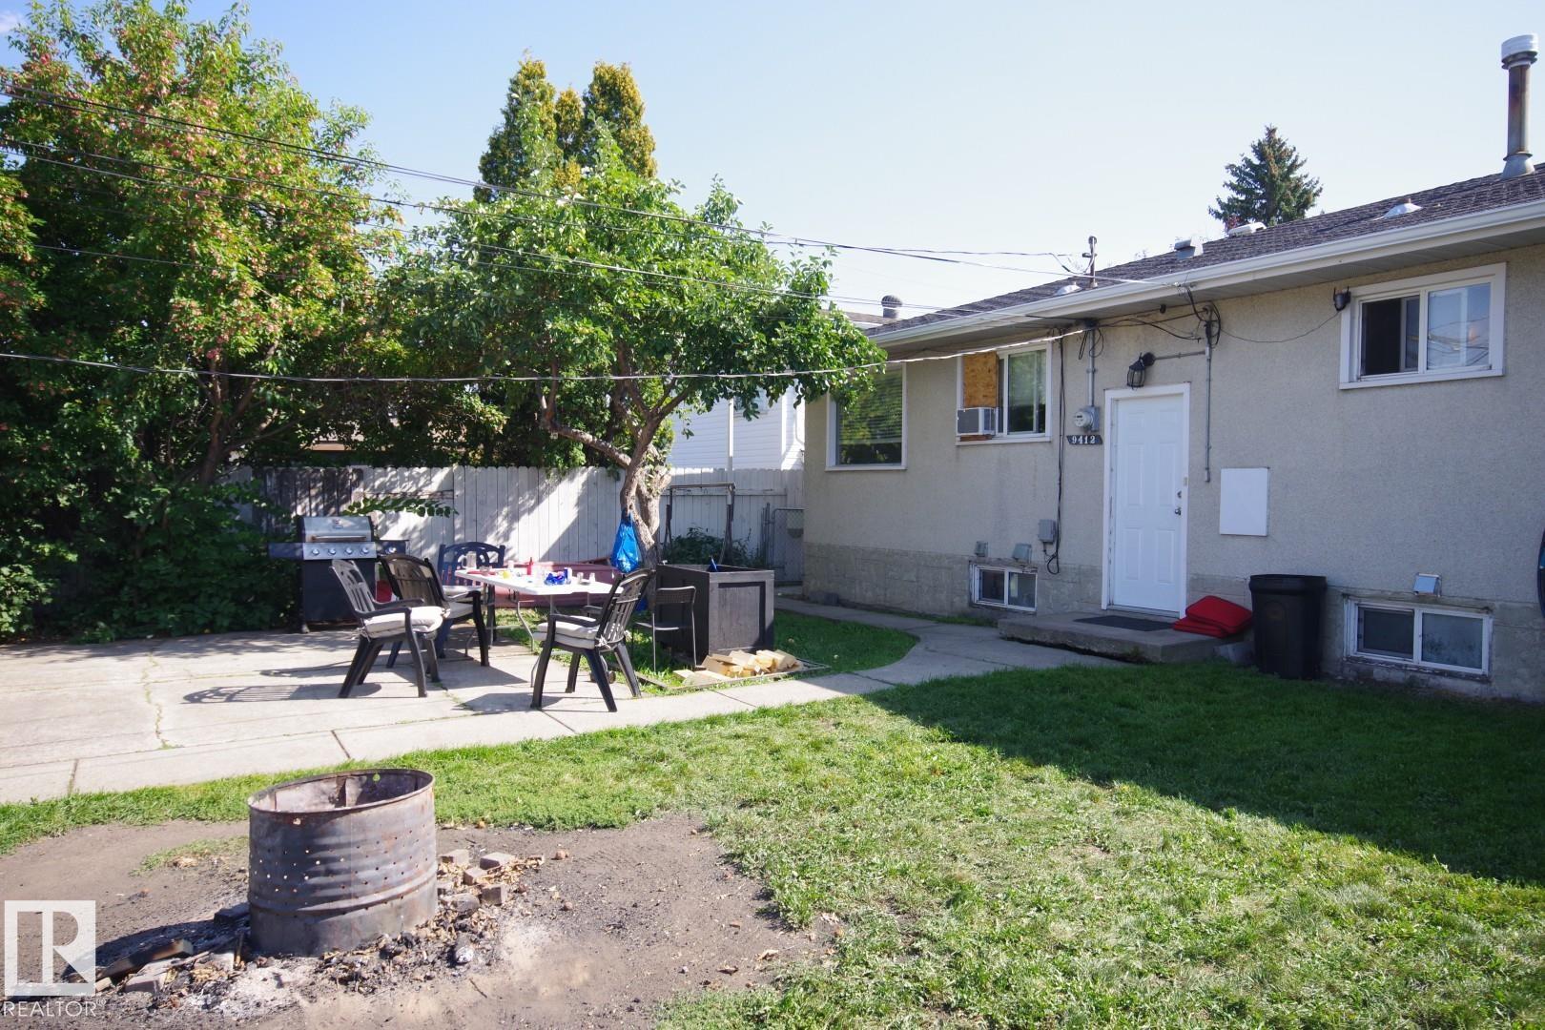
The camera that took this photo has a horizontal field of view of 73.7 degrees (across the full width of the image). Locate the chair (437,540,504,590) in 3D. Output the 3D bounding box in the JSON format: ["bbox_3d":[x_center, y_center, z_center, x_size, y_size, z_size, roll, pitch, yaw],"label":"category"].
[{"bbox_3d":[-2.868,0.751,9.768,0.580,0.920,0.630,1,1,-3],"label":"chair"}]

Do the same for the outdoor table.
[{"bbox_3d":[-1.898,0.884,8.328,0.740,0.733,1.859,0,1,-35],"label":"outdoor table"}]

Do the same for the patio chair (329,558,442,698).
[{"bbox_3d":[-2.777,0.802,7.430,0.654,0.918,0.570,0,1,-8],"label":"patio chair"}]

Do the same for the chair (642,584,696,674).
[{"bbox_3d":[-0.914,0.904,8.651,0.460,0.700,0.480,0,1,-37],"label":"chair"}]

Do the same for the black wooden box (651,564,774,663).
[{"bbox_3d":[-0.525,0.867,9.353,0.650,0.769,1.002,0,2,-32],"label":"black wooden box"}]

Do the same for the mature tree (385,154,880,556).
[{"bbox_3d":[-1.585,-1.468,11.772,5.600,5.300,5.200,1,1,0],"label":"mature tree"}]

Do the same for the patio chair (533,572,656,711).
[{"bbox_3d":[-1.216,0.826,7.054,0.654,0.918,0.570,1,1,14],"label":"patio chair"}]

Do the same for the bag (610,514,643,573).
[{"bbox_3d":[-1.693,0.318,11.910,0.360,0.660,0.280,0,1,-8],"label":"bag"}]

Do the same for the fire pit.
[{"bbox_3d":[-1.444,1.154,3.485,0.585,0.455,0.585,-2,-1,-23],"label":"fire pit"}]

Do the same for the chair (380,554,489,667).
[{"bbox_3d":[-2.759,0.781,8.424,0.570,0.918,0.654,1,1,33],"label":"chair"}]

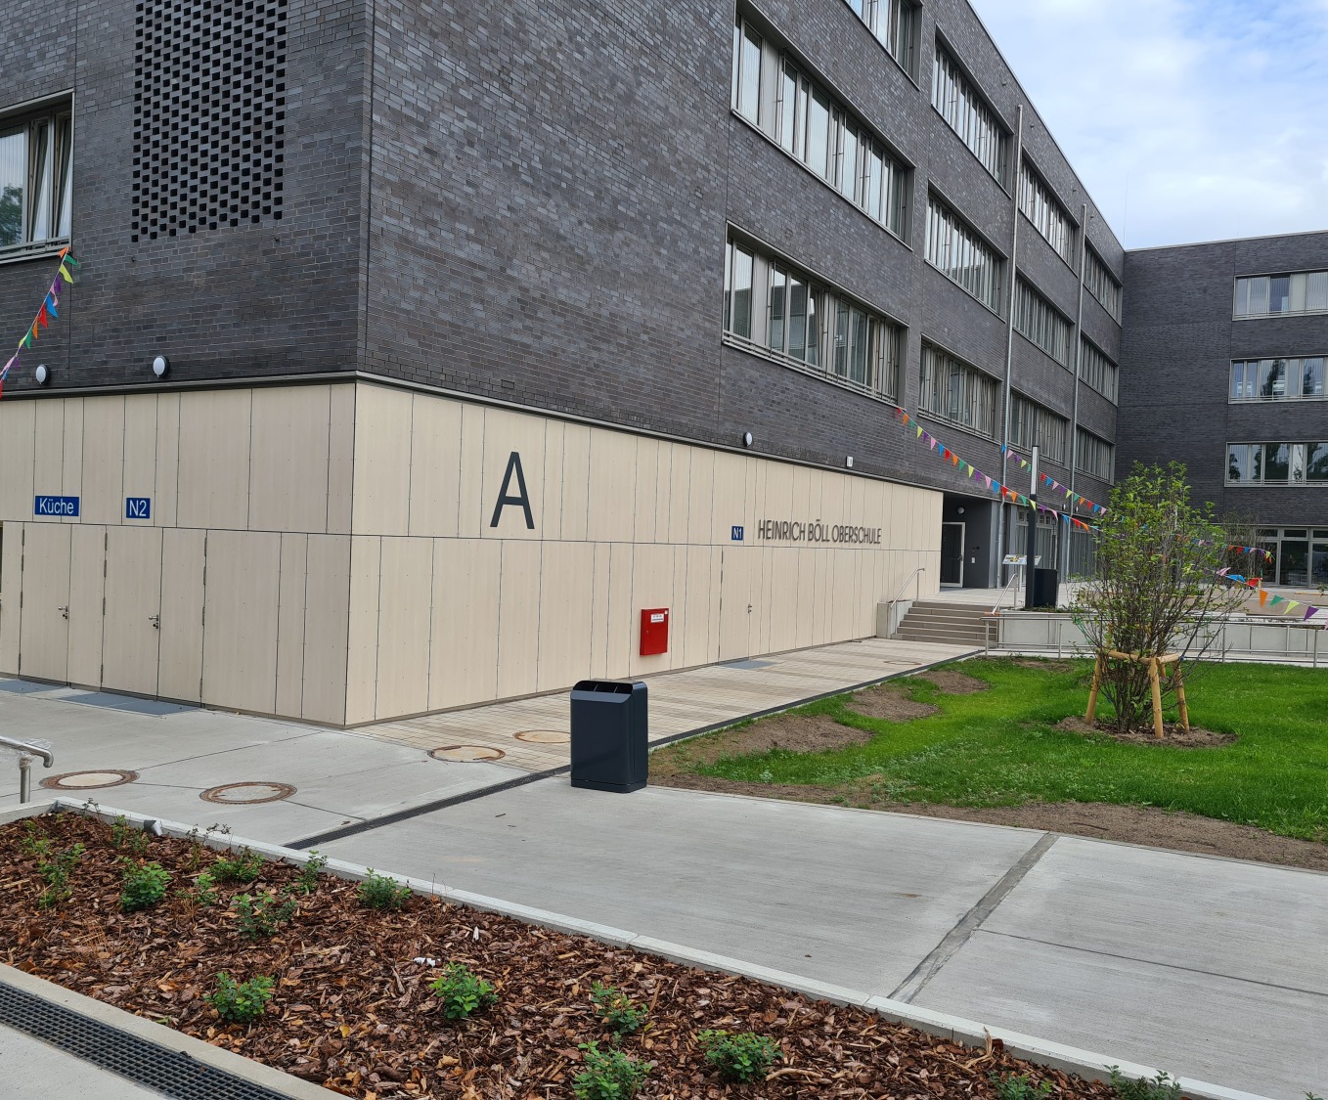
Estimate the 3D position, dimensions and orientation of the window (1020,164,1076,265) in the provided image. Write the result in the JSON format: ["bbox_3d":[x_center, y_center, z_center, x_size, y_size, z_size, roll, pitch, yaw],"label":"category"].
[{"bbox_3d":[14.989,-12.850,42.820,0.245,2.186,10.884,3,1,31],"label":"window"}]

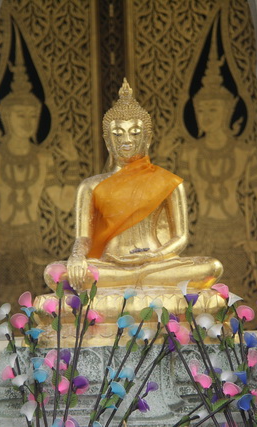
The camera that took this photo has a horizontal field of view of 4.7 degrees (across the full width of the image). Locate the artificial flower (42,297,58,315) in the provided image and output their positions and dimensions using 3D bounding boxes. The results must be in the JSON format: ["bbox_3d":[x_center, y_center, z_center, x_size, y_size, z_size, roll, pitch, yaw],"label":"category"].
[{"bbox_3d":[-0.224,0.267,9.000,0.045,0.048,0.045,-9,-23,19],"label":"artificial flower"}]

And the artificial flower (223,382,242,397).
[{"bbox_3d":[0.313,0.530,9.400,0.060,0.042,0.049,8,-18,-30],"label":"artificial flower"}]

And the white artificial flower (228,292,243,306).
[{"bbox_3d":[0.310,0.248,9.000,0.043,0.038,0.038,-9,-20,22],"label":"white artificial flower"}]

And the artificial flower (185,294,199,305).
[{"bbox_3d":[0.181,0.249,9.000,0.040,0.031,0.045,-2,-22,0],"label":"artificial flower"}]

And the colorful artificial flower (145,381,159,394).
[{"bbox_3d":[0.070,0.527,9.450,0.040,0.041,0.044,-16,-21,42],"label":"colorful artificial flower"}]

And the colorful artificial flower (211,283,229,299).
[{"bbox_3d":[0.262,0.223,9.000,0.052,0.042,0.045,-11,-24,23],"label":"colorful artificial flower"}]

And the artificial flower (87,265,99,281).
[{"bbox_3d":[-0.110,0.179,9.500,0.041,0.049,0.039,11,-20,-38],"label":"artificial flower"}]

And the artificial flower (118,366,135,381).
[{"bbox_3d":[-0.005,0.462,9.000,0.045,0.036,0.037,6,-20,-22],"label":"artificial flower"}]

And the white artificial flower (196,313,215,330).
[{"bbox_3d":[0.235,0.330,9.550,0.055,0.055,0.052,-2,-16,0],"label":"white artificial flower"}]

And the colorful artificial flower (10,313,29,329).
[{"bbox_3d":[-0.332,0.325,9.500,0.055,0.049,0.049,-9,-17,24],"label":"colorful artificial flower"}]

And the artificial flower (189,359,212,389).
[{"bbox_3d":[0.208,0.460,8.950,0.066,0.079,0.050,0,-19,-6],"label":"artificial flower"}]

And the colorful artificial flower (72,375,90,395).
[{"bbox_3d":[-0.135,0.494,9.000,0.052,0.046,0.045,4,-22,-14],"label":"colorful artificial flower"}]

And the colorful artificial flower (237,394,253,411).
[{"bbox_3d":[0.332,0.539,8.900,0.043,0.042,0.039,-11,-21,26],"label":"colorful artificial flower"}]

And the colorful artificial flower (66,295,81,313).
[{"bbox_3d":[-0.159,0.261,9.000,0.040,0.048,0.045,-9,-23,19],"label":"colorful artificial flower"}]

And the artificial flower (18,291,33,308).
[{"bbox_3d":[-0.297,0.249,9.000,0.040,0.048,0.045,-11,-24,23],"label":"artificial flower"}]

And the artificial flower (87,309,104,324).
[{"bbox_3d":[-0.100,0.313,9.500,0.055,0.049,0.049,-7,-17,18],"label":"artificial flower"}]

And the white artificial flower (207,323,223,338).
[{"bbox_3d":[0.249,0.339,9.000,0.046,0.041,0.040,-9,-20,22],"label":"white artificial flower"}]

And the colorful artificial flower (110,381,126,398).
[{"bbox_3d":[-0.028,0.508,9.000,0.045,0.046,0.042,8,-21,-26],"label":"colorful artificial flower"}]

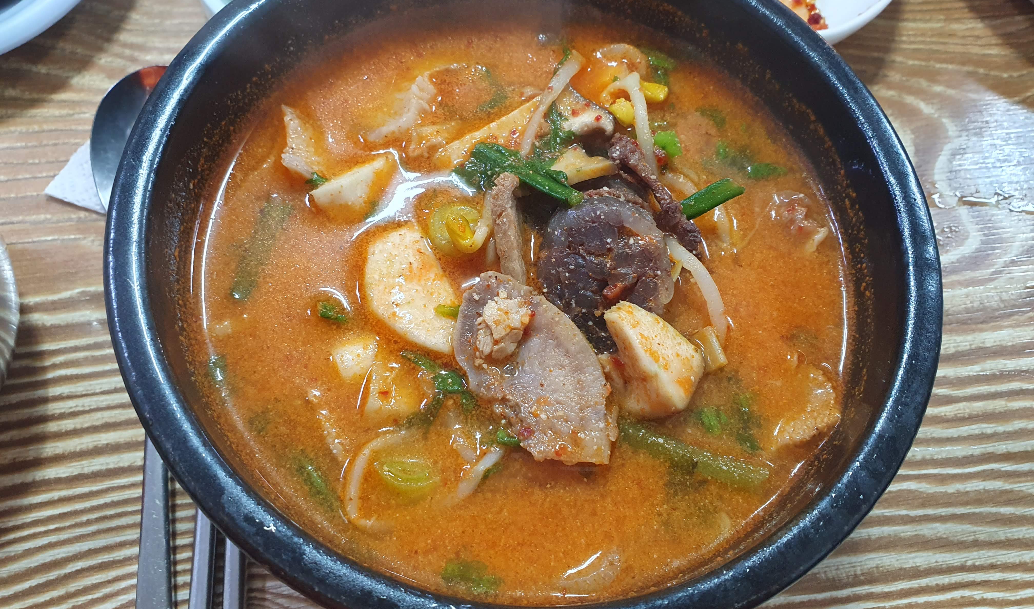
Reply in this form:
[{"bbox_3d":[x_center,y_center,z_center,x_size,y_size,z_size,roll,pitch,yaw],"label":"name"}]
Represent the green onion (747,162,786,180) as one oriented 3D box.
[{"bbox_3d":[0.066,-0.035,0.206,0.010,0.004,0.004,-4,66,-5],"label":"green onion"}]

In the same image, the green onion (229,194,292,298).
[{"bbox_3d":[-0.060,-0.013,0.181,0.006,0.005,0.026,10,66,0],"label":"green onion"}]

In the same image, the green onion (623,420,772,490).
[{"bbox_3d":[0.038,0.033,0.168,0.033,0.005,0.006,18,67,3],"label":"green onion"}]

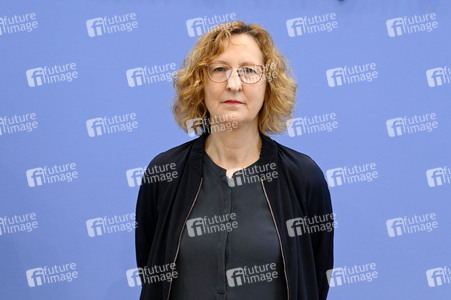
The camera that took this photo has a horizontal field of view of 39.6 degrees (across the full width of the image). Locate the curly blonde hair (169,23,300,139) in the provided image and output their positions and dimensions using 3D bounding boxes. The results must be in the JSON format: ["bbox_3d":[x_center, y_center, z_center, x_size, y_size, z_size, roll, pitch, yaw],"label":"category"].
[{"bbox_3d":[0.020,-0.161,1.410,0.270,0.257,0.235,1,0,4],"label":"curly blonde hair"}]

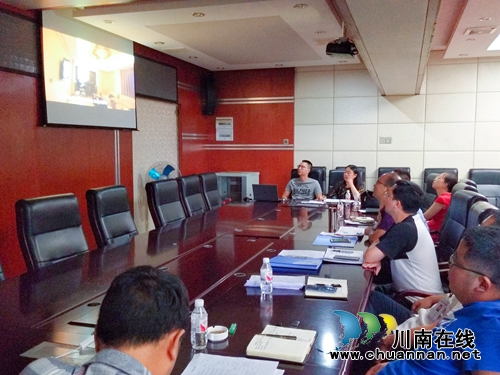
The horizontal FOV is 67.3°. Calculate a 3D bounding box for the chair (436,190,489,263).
[{"bbox_3d":[1.411,0.592,2.948,0.650,1.120,0.600,2,6,22],"label":"chair"}]

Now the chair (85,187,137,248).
[{"bbox_3d":[-0.973,0.575,3.119,0.650,1.120,0.600,2,6,22],"label":"chair"}]

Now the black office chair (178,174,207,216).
[{"bbox_3d":[-0.467,0.442,4.414,0.650,1.120,0.600,2,6,22],"label":"black office chair"}]

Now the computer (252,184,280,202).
[{"bbox_3d":[0.225,0.072,5.084,0.350,0.230,0.280,1,6,9],"label":"computer"}]

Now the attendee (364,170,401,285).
[{"bbox_3d":[1.190,0.503,3.037,0.750,1.280,0.520,2,6,20],"label":"attendee"}]

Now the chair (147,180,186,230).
[{"bbox_3d":[-0.714,0.502,4.028,0.660,1.120,0.600,3,7,23],"label":"chair"}]

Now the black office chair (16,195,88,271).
[{"bbox_3d":[-1.148,0.638,2.502,0.650,1.120,0.600,2,6,23],"label":"black office chair"}]

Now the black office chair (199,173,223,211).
[{"bbox_3d":[-0.345,0.405,4.887,0.660,1.120,0.600,3,7,23],"label":"black office chair"}]

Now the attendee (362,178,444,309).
[{"bbox_3d":[0.985,0.609,2.403,0.680,1.290,0.500,6,8,39],"label":"attendee"}]

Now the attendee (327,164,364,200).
[{"bbox_3d":[1.323,0.313,5.299,0.500,1.220,0.660,5,8,37],"label":"attendee"}]

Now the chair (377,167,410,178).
[{"bbox_3d":[2.316,0.281,5.909,0.600,1.135,0.650,1,6,7],"label":"chair"}]

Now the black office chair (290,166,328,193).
[{"bbox_3d":[0.879,0.294,5.892,0.600,1.120,0.660,3,7,20],"label":"black office chair"}]

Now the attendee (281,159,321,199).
[{"bbox_3d":[0.757,0.256,5.470,0.540,1.290,0.660,3,7,23],"label":"attendee"}]

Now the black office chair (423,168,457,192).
[{"bbox_3d":[2.937,0.311,5.799,0.600,1.120,0.660,3,7,23],"label":"black office chair"}]

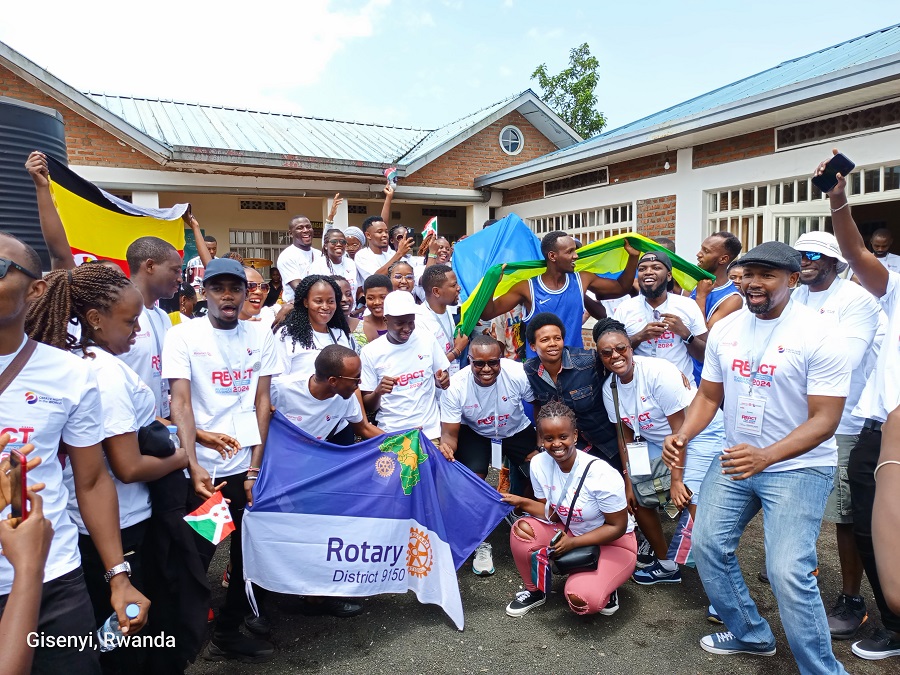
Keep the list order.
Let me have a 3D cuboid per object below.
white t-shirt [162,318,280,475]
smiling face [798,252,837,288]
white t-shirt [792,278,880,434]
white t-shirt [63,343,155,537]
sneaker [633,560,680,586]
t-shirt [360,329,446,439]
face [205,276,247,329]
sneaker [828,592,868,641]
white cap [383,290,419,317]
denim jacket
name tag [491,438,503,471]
[{"bbox_3d":[-0.935,0.237,2.660,0.470,0.640,0.270,-3,6,-29],"label":"white t-shirt"},{"bbox_3d":[1.597,-0.301,2.840,0.170,0.215,0.165,-5,6,-37],"label":"smiling face"},{"bbox_3d":[1.657,0.079,2.860,0.480,0.670,0.270,4,7,45],"label":"white t-shirt"},{"bbox_3d":[-1.116,0.333,2.100,0.320,0.570,0.430,1,6,-9],"label":"white t-shirt"},{"bbox_3d":[1.063,1.191,3.331,0.250,0.100,0.095,0,5,7],"label":"sneaker"},{"bbox_3d":[-0.245,0.253,3.420,0.500,0.630,0.300,-2,11,-13],"label":"t-shirt"},{"bbox_3d":[-0.905,-0.141,2.620,0.160,0.210,0.160,-2,5,-20],"label":"face"},{"bbox_3d":[1.806,1.244,2.949,0.300,0.130,0.110,-5,7,-43],"label":"sneaker"},{"bbox_3d":[-0.270,-0.184,3.620,0.180,0.150,0.260,-2,17,-30],"label":"white cap"},{"bbox_3d":[0.653,0.368,3.520,0.460,0.570,0.300,-14,15,6],"label":"denim jacket"},{"bbox_3d":[0.218,0.549,3.050,0.010,0.145,0.095,-5,6,-38],"label":"name tag"}]

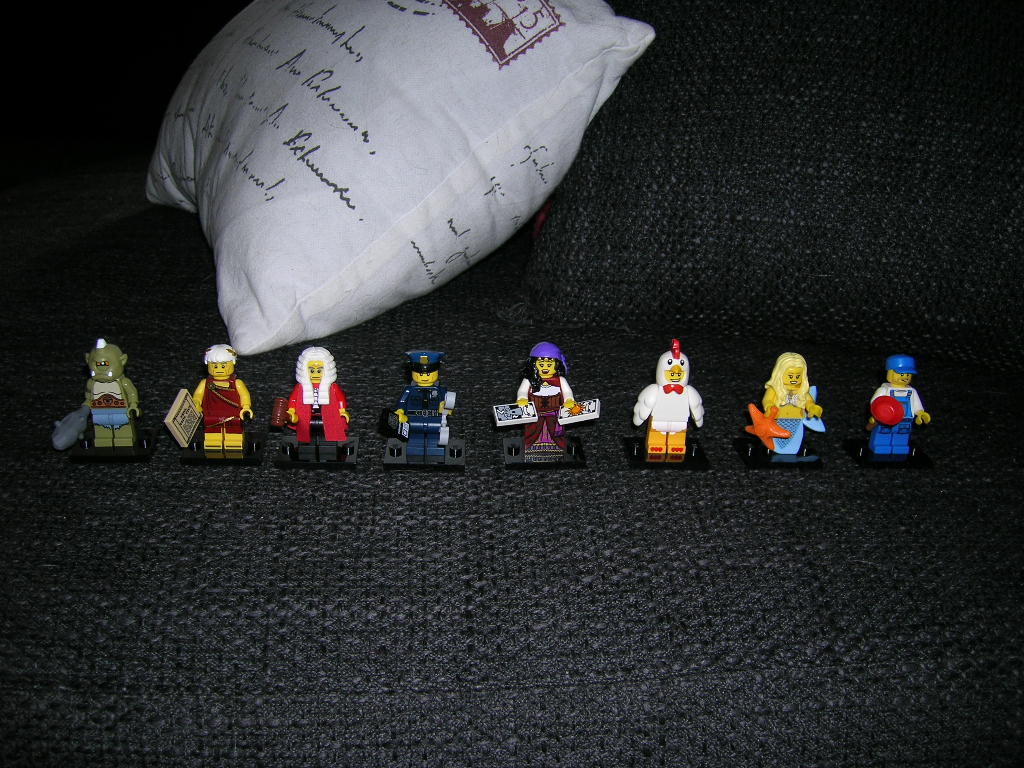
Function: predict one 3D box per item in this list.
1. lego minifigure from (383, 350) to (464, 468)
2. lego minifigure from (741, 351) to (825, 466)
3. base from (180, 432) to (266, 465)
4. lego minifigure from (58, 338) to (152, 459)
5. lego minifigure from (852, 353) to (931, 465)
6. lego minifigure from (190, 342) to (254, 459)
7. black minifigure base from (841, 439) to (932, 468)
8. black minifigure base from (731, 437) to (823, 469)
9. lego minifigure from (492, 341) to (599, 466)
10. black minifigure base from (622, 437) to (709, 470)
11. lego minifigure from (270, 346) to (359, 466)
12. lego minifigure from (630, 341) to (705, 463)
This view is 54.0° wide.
[{"bbox_3d":[-0.035,0.009,0.394,0.033,0.045,0.025,0,21,-2],"label":"lego minifigure"},{"bbox_3d":[0.111,0.007,0.409,0.034,0.042,0.024,0,21,-2],"label":"lego minifigure"},{"bbox_3d":[-0.114,0.025,0.401,0.032,0.005,0.024,0,21,-2],"label":"base"},{"bbox_3d":[-0.160,0.005,0.393,0.037,0.046,0.025,-1,21,-5],"label":"lego minifigure"},{"bbox_3d":[0.156,0.009,0.403,0.028,0.041,0.022,0,21,-3],"label":"lego minifigure"},{"bbox_3d":[-0.113,0.005,0.392,0.025,0.042,0.016,0,21,-2],"label":"lego minifigure"},{"bbox_3d":[0.154,0.028,0.414,0.032,0.005,0.024,0,21,-3],"label":"black minifigure base"},{"bbox_3d":[0.109,0.028,0.416,0.032,0.005,0.024,0,21,-2],"label":"black minifigure base"},{"bbox_3d":[0.014,0.008,0.398,0.043,0.048,0.027,0,21,-3],"label":"lego minifigure"},{"bbox_3d":[0.062,0.028,0.412,0.032,0.005,0.024,0,21,-1],"label":"black minifigure base"},{"bbox_3d":[-0.077,0.008,0.395,0.033,0.046,0.024,-1,21,-4],"label":"lego minifigure"},{"bbox_3d":[0.063,0.005,0.403,0.029,0.047,0.015,0,21,-1],"label":"lego minifigure"}]

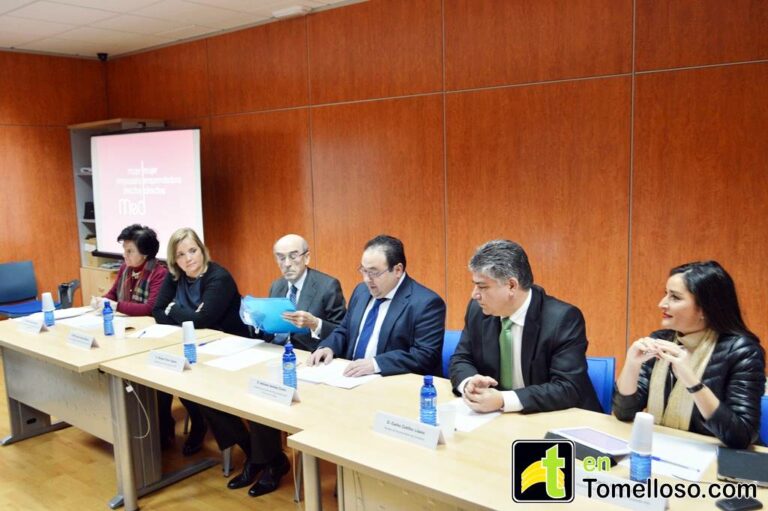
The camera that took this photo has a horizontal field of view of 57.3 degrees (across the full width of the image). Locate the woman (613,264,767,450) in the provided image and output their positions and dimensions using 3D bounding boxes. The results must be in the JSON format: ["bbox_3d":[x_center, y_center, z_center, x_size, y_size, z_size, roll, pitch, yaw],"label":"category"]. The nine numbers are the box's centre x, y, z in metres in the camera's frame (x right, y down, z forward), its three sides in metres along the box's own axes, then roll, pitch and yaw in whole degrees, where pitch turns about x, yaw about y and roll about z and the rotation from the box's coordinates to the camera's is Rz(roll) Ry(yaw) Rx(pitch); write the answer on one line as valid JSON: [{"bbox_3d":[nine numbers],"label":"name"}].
[{"bbox_3d":[0.937,0.660,2.278,0.720,1.260,0.540,-6,9,-34],"label":"woman"}]

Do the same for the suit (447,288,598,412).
[{"bbox_3d":[0.542,0.460,2.804,0.580,0.670,0.580,5,10,40],"label":"suit"}]

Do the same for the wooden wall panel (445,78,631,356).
[{"bbox_3d":[0.877,0.022,4.197,1.202,2.036,0.040,5,10,40],"label":"wooden wall panel"}]

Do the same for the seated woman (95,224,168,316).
[{"bbox_3d":[-1.610,0.445,4.444,0.700,1.250,0.530,-9,10,-44],"label":"seated woman"}]

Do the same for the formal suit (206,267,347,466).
[{"bbox_3d":[-0.507,0.601,3.657,0.620,1.060,0.690,5,10,40],"label":"formal suit"}]

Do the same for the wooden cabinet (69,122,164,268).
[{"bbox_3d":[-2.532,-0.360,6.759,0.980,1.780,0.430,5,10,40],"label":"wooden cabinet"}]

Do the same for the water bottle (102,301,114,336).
[{"bbox_3d":[-1.464,0.335,3.749,0.060,0.180,0.060,5,10,40],"label":"water bottle"}]

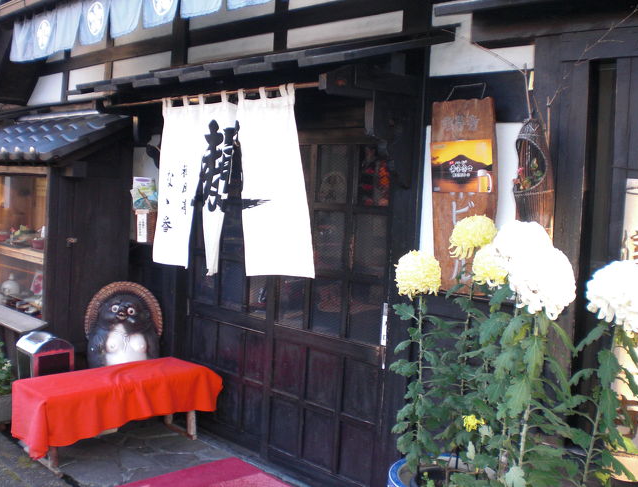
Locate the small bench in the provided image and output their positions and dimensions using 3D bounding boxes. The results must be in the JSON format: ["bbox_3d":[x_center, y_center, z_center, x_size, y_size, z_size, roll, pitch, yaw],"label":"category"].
[{"bbox_3d":[-1.117,0.955,3.991,0.441,0.426,1.029,6,5,41],"label":"small bench"}]

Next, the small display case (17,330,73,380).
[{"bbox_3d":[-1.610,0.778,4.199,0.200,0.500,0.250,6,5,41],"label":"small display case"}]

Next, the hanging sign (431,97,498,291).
[{"bbox_3d":[0.614,-0.193,3.051,0.300,0.825,0.040,4,8,42],"label":"hanging sign"}]

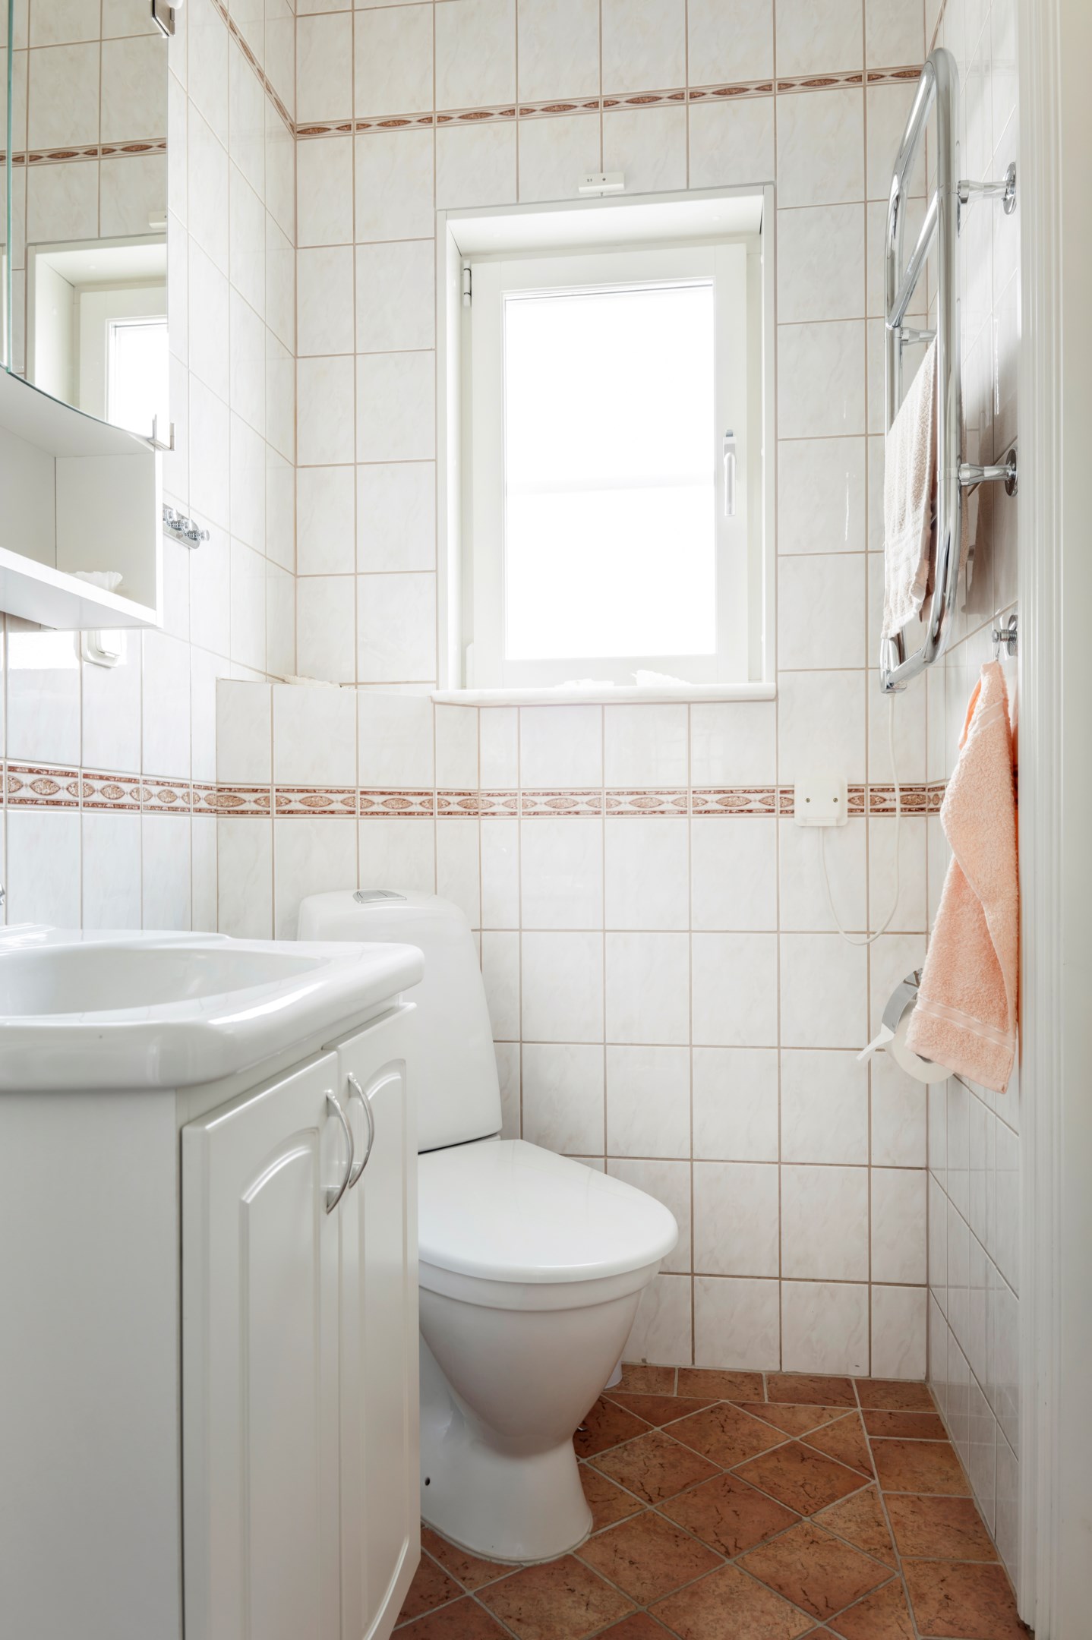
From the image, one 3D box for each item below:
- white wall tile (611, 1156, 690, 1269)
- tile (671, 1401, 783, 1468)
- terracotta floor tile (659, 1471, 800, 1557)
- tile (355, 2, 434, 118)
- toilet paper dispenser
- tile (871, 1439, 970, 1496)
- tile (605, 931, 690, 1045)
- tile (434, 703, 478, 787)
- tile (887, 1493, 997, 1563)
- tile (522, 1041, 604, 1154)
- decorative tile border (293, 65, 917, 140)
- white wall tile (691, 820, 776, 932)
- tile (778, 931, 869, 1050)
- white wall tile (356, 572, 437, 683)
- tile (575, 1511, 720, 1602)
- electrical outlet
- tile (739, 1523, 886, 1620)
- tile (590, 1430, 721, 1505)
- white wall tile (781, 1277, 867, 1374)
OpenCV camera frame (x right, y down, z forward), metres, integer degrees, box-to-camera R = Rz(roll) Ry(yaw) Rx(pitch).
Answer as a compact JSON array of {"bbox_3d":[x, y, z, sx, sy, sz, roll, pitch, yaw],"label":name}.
[{"bbox_3d":[0.184,0.702,1.944,0.149,0.199,0.010,0,0,8],"label":"white wall tile"},{"bbox_3d":[0.281,0.962,1.703,0.142,0.009,0.142,0,0,-37],"label":"tile"},{"bbox_3d":[0.252,0.962,1.507,0.142,0.009,0.142,0,0,-37],"label":"terracotta floor tile"},{"bbox_3d":[-0.277,-1.386,2.002,0.149,0.197,0.010,0,0,8],"label":"tile"},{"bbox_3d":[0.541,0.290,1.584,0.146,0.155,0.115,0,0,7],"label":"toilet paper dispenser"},{"bbox_3d":[0.555,0.969,1.629,0.122,0.010,0.139,0,0,8],"label":"tile"},{"bbox_3d":[0.182,0.299,1.941,0.150,0.199,0.009,0,0,8],"label":"tile"},{"bbox_3d":[-0.160,-0.130,1.955,0.092,0.146,0.010,0,0,-38],"label":"tile"},{"bbox_3d":[0.535,0.969,1.490,0.127,0.010,0.138,0,0,8],"label":"tile"},{"bbox_3d":[0.032,0.498,1.957,0.149,0.199,0.009,0,0,8],"label":"tile"},{"bbox_3d":[0.092,-1.274,1.952,1.120,0.025,0.010,0,0,8],"label":"decorative tile border"},{"bbox_3d":[0.331,0.097,1.918,0.150,0.199,0.009,0,0,8],"label":"white wall tile"},{"bbox_3d":[0.485,0.298,1.912,0.149,0.199,0.010,0,0,8],"label":"tile"},{"bbox_3d":[-0.273,-0.355,2.007,0.150,0.199,0.009,0,0,8],"label":"white wall tile"},{"bbox_3d":[0.133,0.971,1.437,0.143,0.010,0.143,0,0,-37],"label":"tile"},{"bbox_3d":[0.477,-0.032,1.894,0.090,0.087,0.030,0,0,8],"label":"electrical outlet"},{"bbox_3d":[0.345,0.970,1.408,0.144,0.010,0.144,0,0,-37],"label":"tile"},{"bbox_3d":[0.162,0.963,1.619,0.142,0.009,0.142,0,0,-37],"label":"tile"},{"bbox_3d":[0.485,0.880,1.897,0.150,0.159,0.009,0,0,8],"label":"white wall tile"}]

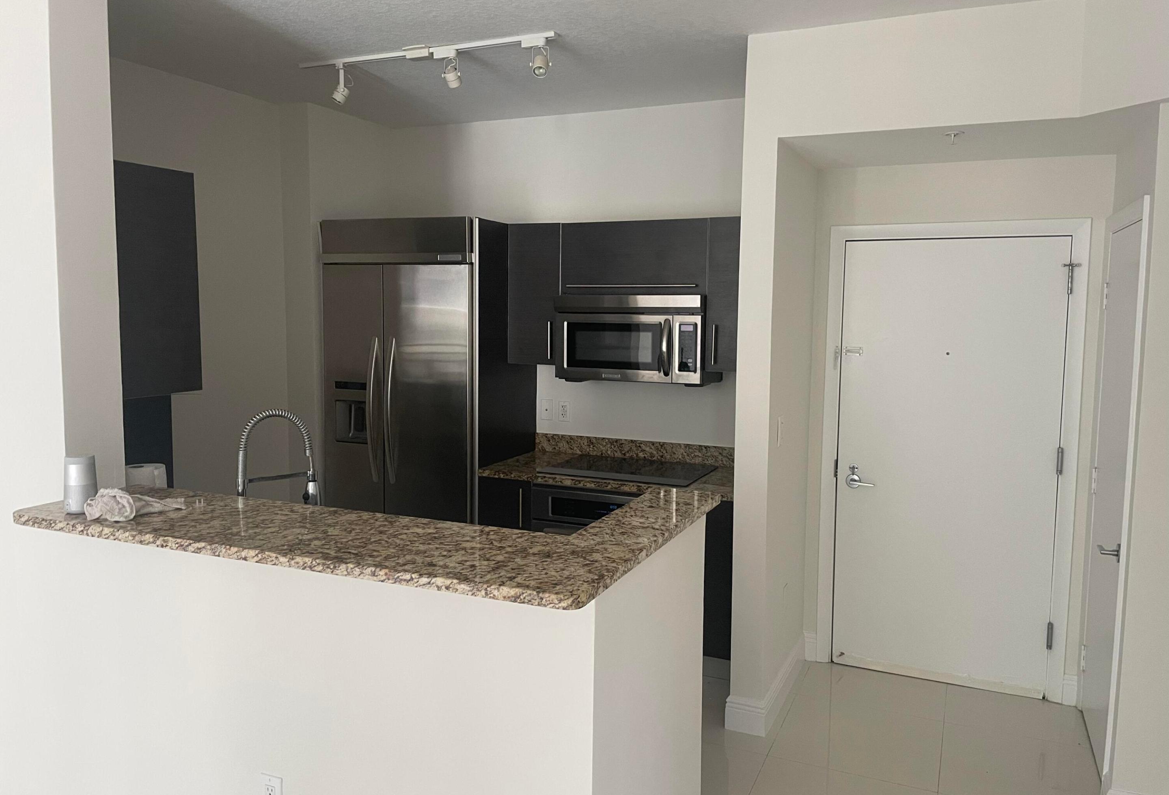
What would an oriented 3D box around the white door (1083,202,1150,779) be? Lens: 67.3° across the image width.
[{"bbox_3d":[1.985,0.352,3.302,0.055,2.058,0.885,3,5,24],"label":"white door"}]

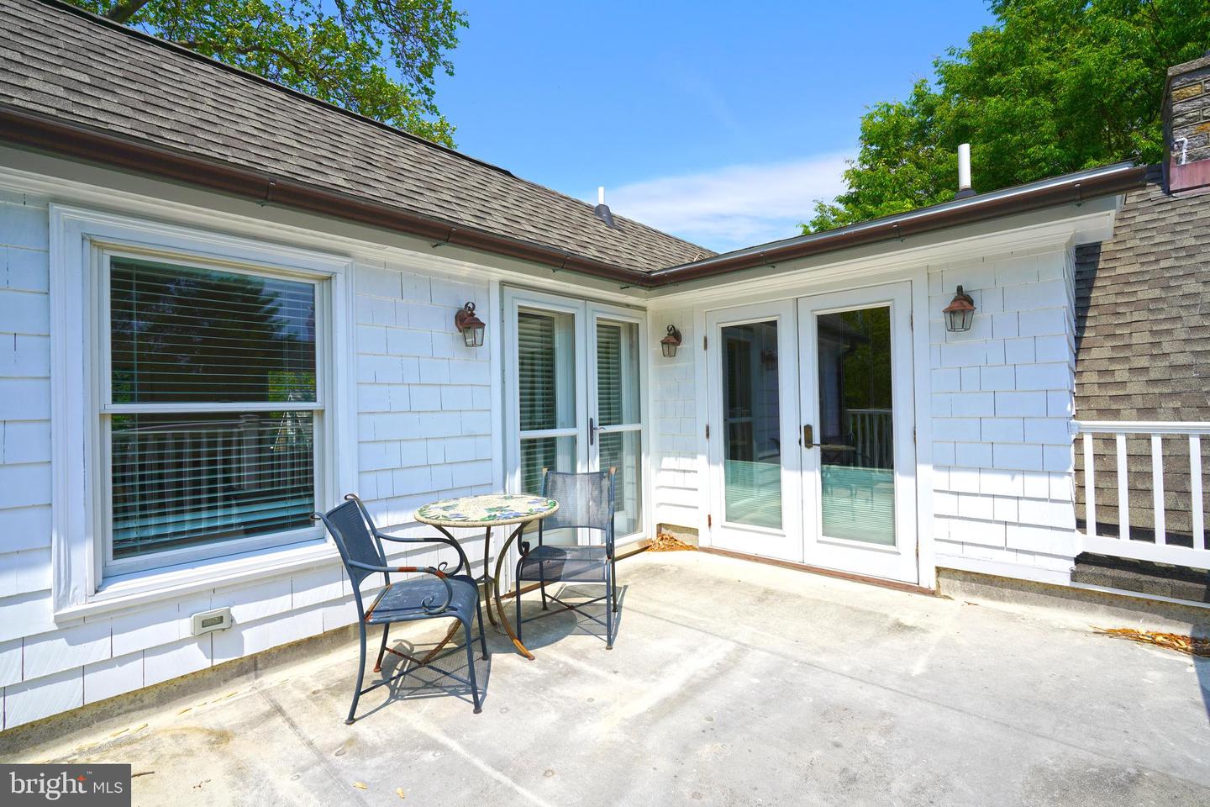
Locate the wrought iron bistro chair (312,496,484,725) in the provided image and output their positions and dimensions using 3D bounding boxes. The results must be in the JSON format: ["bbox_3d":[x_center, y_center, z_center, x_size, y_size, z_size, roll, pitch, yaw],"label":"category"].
[{"bbox_3d":[-0.902,0.883,2.487,0.665,0.872,0.530,-1,0,-9],"label":"wrought iron bistro chair"}]

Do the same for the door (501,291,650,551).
[{"bbox_3d":[-0.160,0.223,4.254,0.070,2.080,1.550,-1,0,42],"label":"door"}]

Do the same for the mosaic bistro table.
[{"bbox_3d":[-0.642,0.943,2.898,0.765,0.748,0.765,-1,0,0],"label":"mosaic bistro table"}]

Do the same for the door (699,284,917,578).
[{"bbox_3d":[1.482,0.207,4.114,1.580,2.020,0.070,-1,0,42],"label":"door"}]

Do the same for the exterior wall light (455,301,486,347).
[{"bbox_3d":[-0.845,-0.502,3.373,0.210,0.280,0.165,-1,0,42],"label":"exterior wall light"}]

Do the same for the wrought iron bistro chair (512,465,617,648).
[{"bbox_3d":[-0.191,0.867,3.206,0.530,0.885,0.665,-1,0,7],"label":"wrought iron bistro chair"}]

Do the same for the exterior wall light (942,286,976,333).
[{"bbox_3d":[2.170,-0.591,3.307,0.165,0.280,0.210,-1,0,42],"label":"exterior wall light"}]

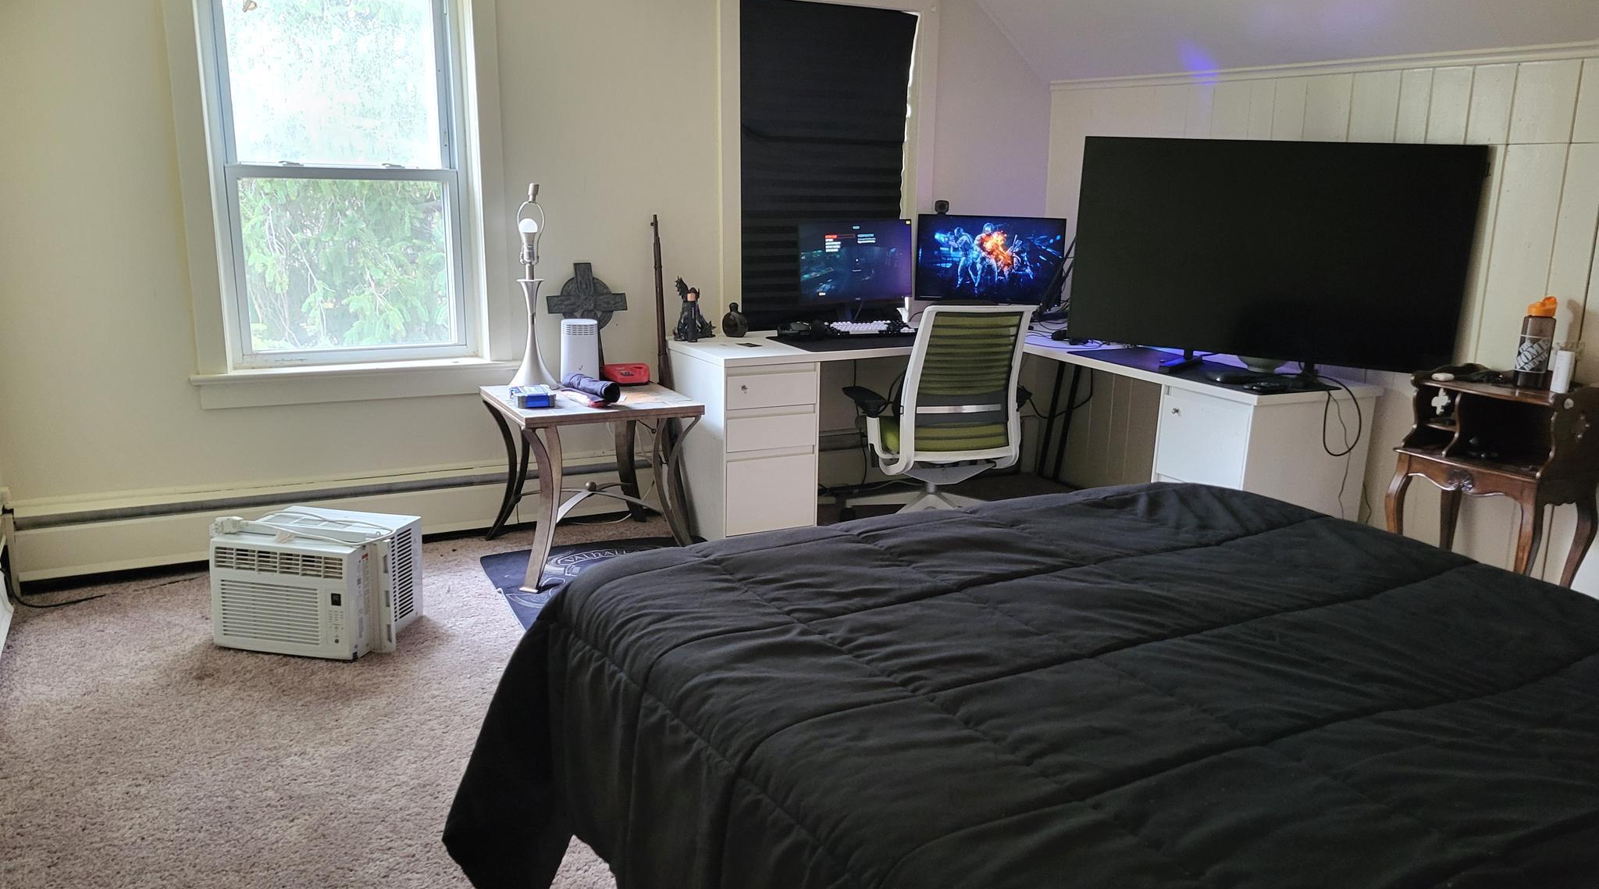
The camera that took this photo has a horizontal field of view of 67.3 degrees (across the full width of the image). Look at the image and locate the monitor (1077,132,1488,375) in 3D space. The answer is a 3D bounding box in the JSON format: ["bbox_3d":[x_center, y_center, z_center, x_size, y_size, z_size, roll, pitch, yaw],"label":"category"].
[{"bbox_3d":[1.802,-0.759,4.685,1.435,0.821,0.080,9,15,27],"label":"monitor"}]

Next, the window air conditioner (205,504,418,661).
[{"bbox_3d":[-1.535,0.438,3.848,0.475,0.344,0.390,4,13,12],"label":"window air conditioner"}]

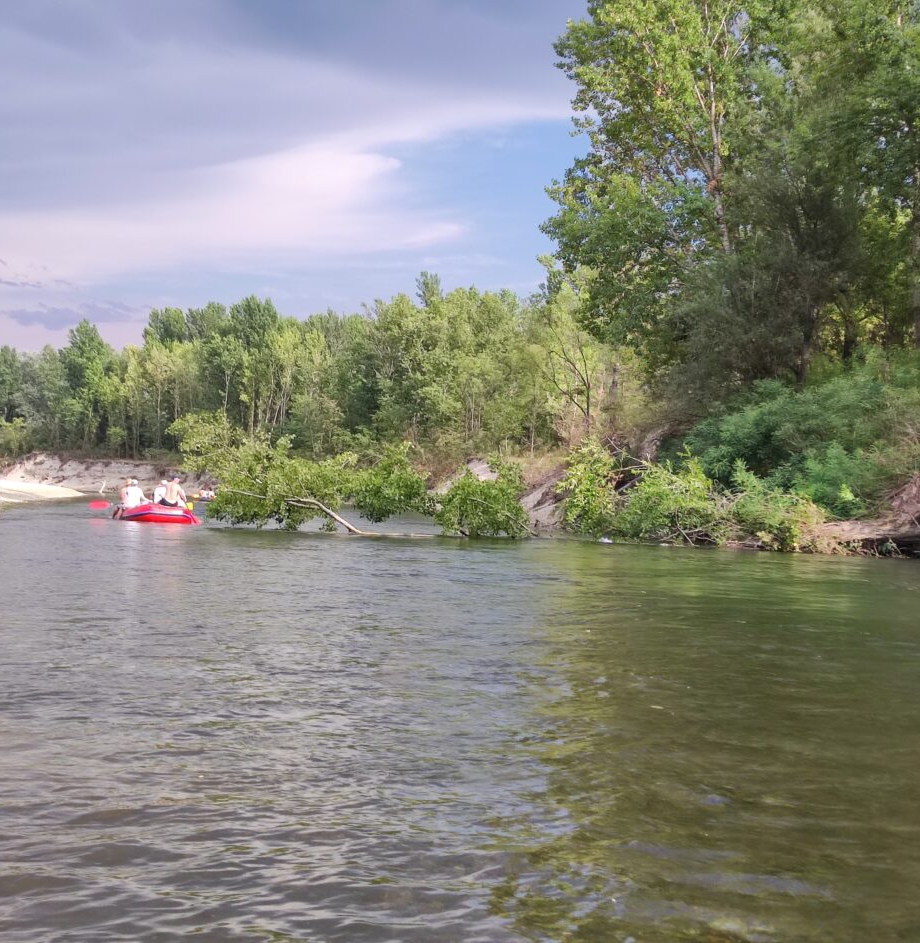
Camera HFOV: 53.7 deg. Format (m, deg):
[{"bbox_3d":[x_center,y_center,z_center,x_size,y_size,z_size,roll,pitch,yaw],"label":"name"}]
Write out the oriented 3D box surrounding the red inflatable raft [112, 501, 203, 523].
[{"bbox_3d":[-9.049,1.210,27.200,1.600,0.600,3.100,2,-1,-31],"label":"red inflatable raft"}]

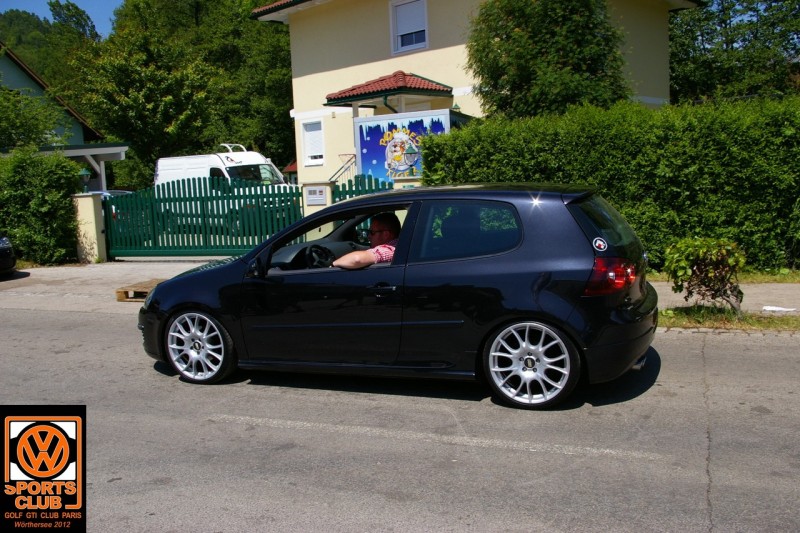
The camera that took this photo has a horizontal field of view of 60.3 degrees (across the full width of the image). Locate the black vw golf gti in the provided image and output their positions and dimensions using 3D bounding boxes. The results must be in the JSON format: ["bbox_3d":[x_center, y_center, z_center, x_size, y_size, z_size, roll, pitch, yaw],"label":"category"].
[{"bbox_3d":[-0.140,0.110,5.580,4.210,1.450,1.780,0,6,22],"label":"black vw golf gti"}]

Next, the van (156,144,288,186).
[{"bbox_3d":[-5.600,-2.350,21.850,5.400,2.520,2.000,2,7,42],"label":"van"}]

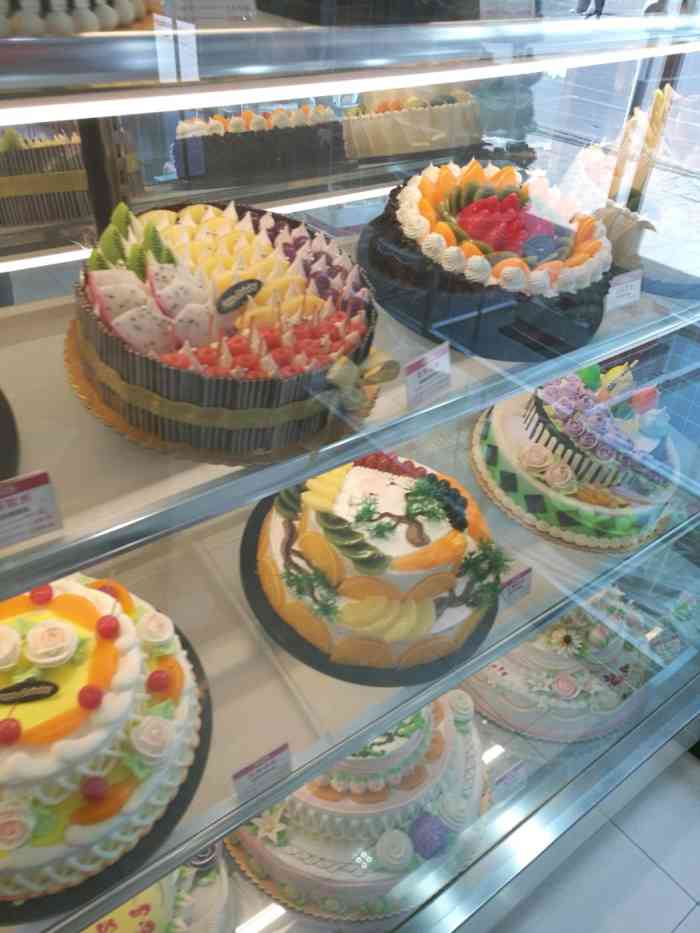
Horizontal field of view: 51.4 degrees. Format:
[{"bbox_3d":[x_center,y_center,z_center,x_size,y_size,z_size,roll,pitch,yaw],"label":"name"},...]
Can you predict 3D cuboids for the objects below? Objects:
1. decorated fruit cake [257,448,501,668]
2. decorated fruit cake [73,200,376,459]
[{"bbox_3d":[0.044,0.092,0.971,0.321,0.134,0.321,7,48,-8],"label":"decorated fruit cake"},{"bbox_3d":[-0.135,-0.170,0.814,0.316,0.099,0.316,7,48,-8],"label":"decorated fruit cake"}]

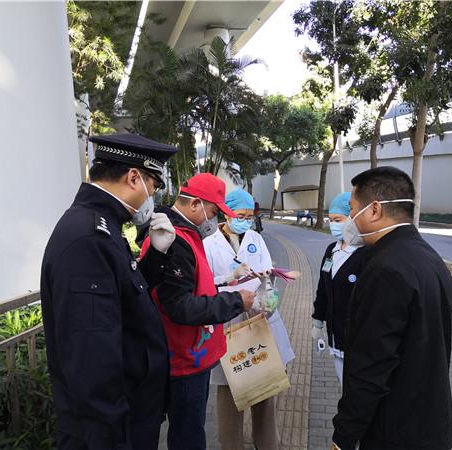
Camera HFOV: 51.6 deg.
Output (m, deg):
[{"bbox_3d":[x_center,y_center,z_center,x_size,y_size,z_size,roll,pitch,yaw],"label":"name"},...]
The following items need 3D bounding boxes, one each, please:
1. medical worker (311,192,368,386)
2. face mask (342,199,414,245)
[{"bbox_3d":[0.704,0.622,2.572,0.330,1.600,0.470,-6,5,-37],"label":"medical worker"},{"bbox_3d":[0.484,-0.005,1.498,0.225,0.147,0.155,-1,4,32],"label":"face mask"}]

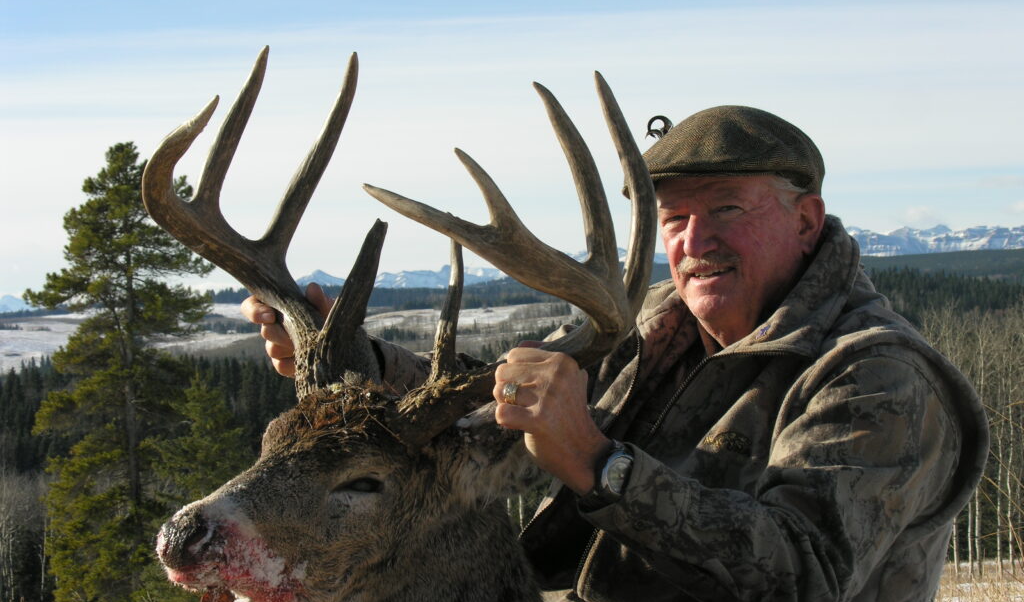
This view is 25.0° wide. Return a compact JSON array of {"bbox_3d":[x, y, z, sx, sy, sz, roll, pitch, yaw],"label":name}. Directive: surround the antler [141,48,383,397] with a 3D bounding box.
[{"bbox_3d":[-0.228,-0.077,2.200,0.250,0.340,0.260,0,0,39],"label":"antler"}]

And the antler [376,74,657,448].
[{"bbox_3d":[-0.015,-0.038,2.080,0.250,0.345,0.290,0,0,39],"label":"antler"}]

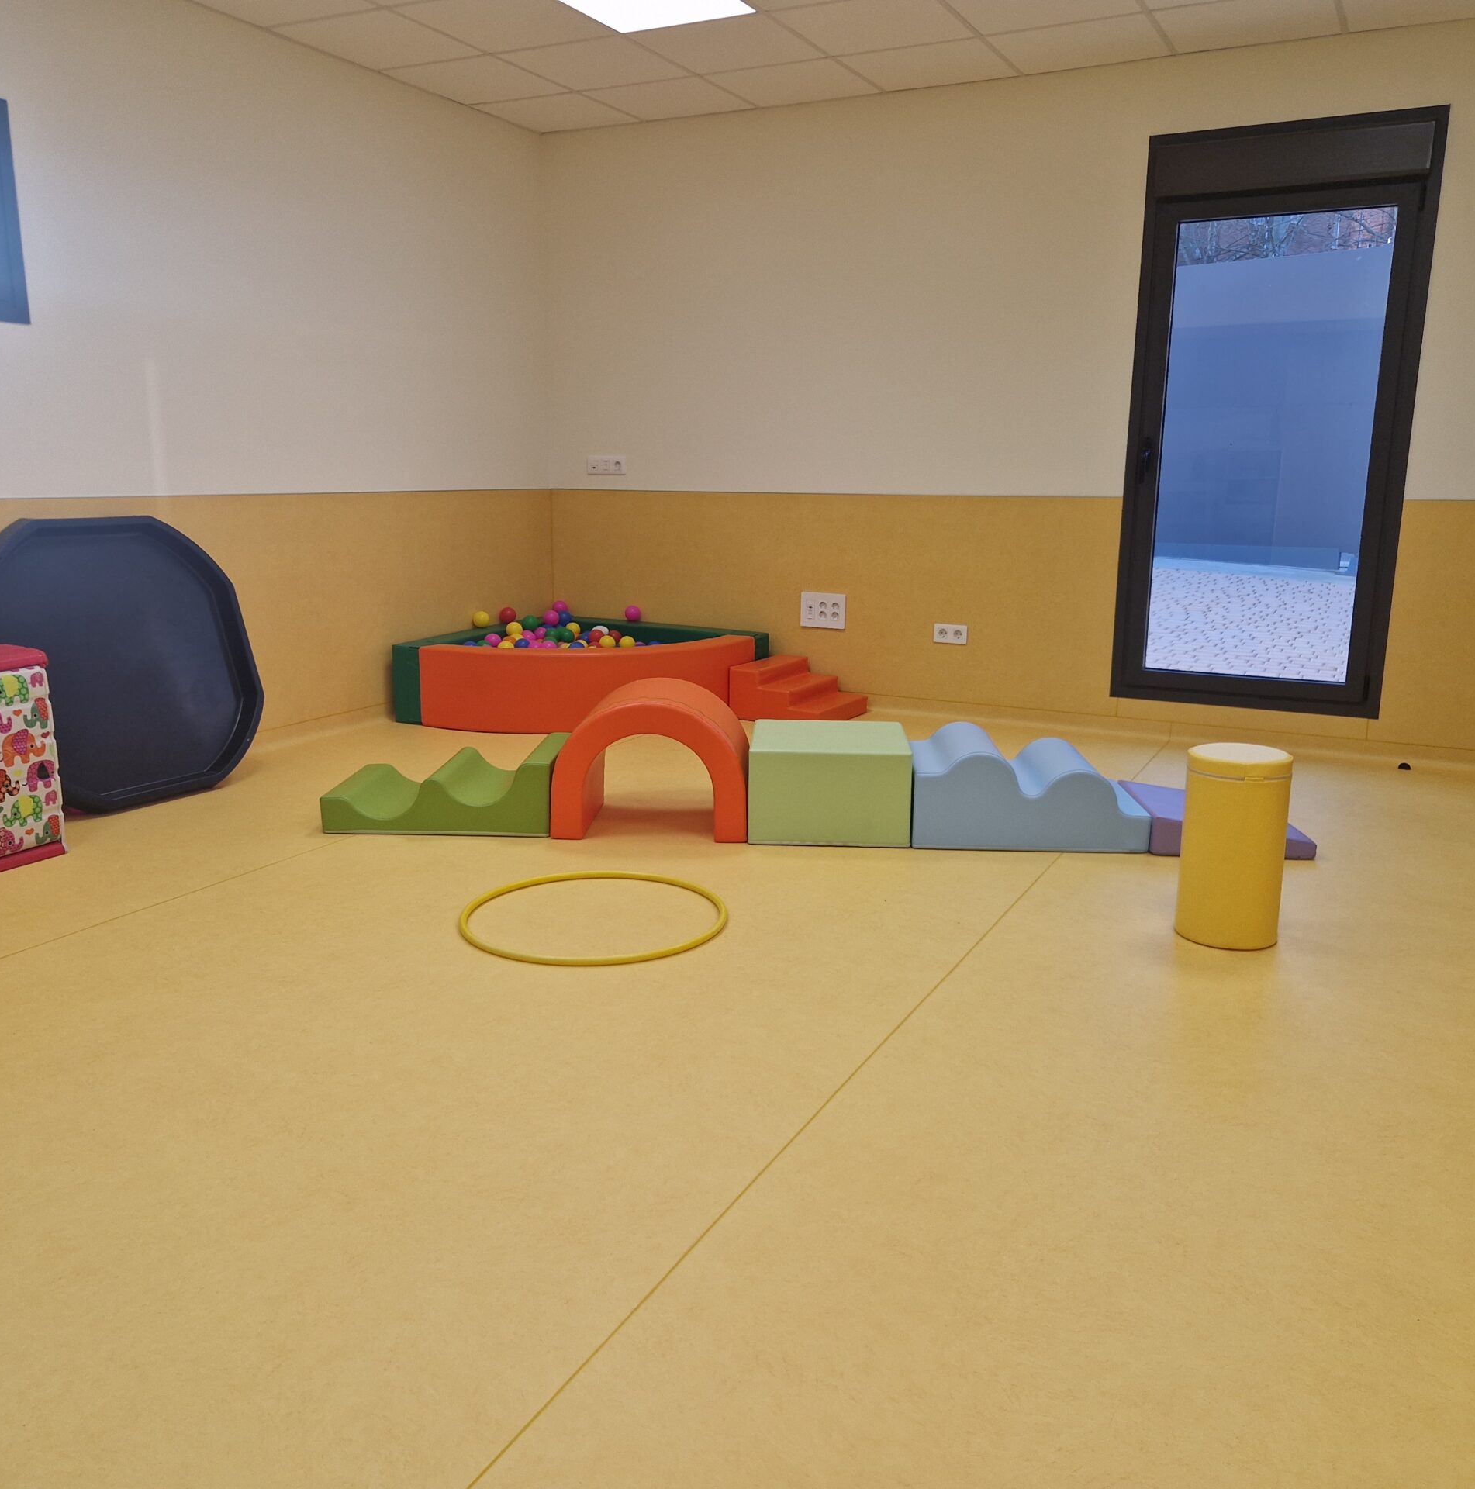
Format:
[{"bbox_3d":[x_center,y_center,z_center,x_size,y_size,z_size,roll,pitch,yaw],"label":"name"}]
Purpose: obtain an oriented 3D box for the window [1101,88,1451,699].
[{"bbox_3d":[2.089,-1.250,5.214,1.040,2.235,0.100,7,13,27],"label":"window"}]

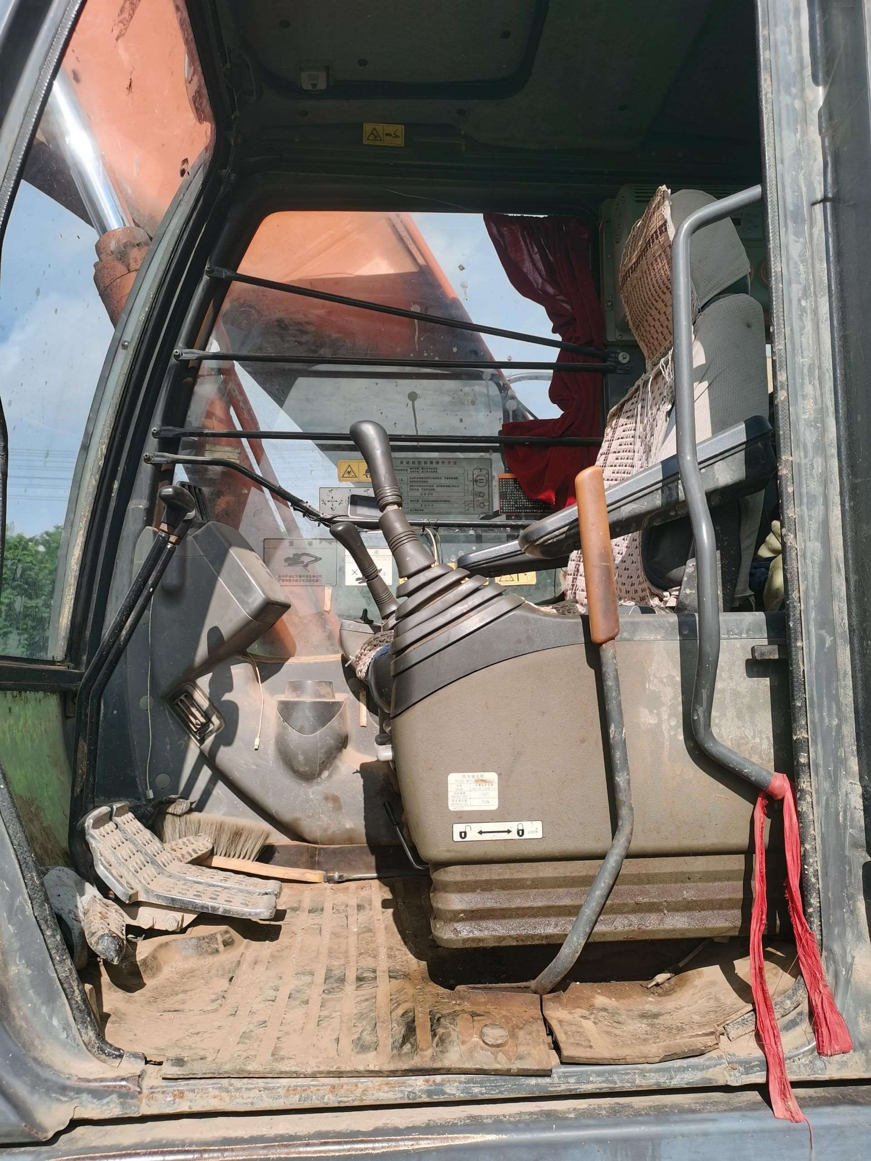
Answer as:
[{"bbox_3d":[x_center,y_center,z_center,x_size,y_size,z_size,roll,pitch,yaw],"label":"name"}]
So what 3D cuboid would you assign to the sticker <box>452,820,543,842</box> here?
[{"bbox_3d":[0.086,0.342,1.237,0.122,0.025,0.002,-1,-5,-5],"label":"sticker"}]

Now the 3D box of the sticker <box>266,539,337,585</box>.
[{"bbox_3d":[-0.305,-0.041,2.053,0.167,0.104,0.002,-1,-5,-5],"label":"sticker"}]

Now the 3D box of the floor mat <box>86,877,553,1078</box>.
[{"bbox_3d":[-0.203,0.546,1.378,0.580,0.045,0.880,-1,-5,-5],"label":"floor mat"}]

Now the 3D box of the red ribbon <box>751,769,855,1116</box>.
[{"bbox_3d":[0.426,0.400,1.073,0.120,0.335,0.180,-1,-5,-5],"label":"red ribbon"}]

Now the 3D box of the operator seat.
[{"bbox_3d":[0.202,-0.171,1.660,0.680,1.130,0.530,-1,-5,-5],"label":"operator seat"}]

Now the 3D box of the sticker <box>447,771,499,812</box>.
[{"bbox_3d":[0.052,0.288,1.238,0.068,0.052,0.002,-1,-5,-5],"label":"sticker"}]

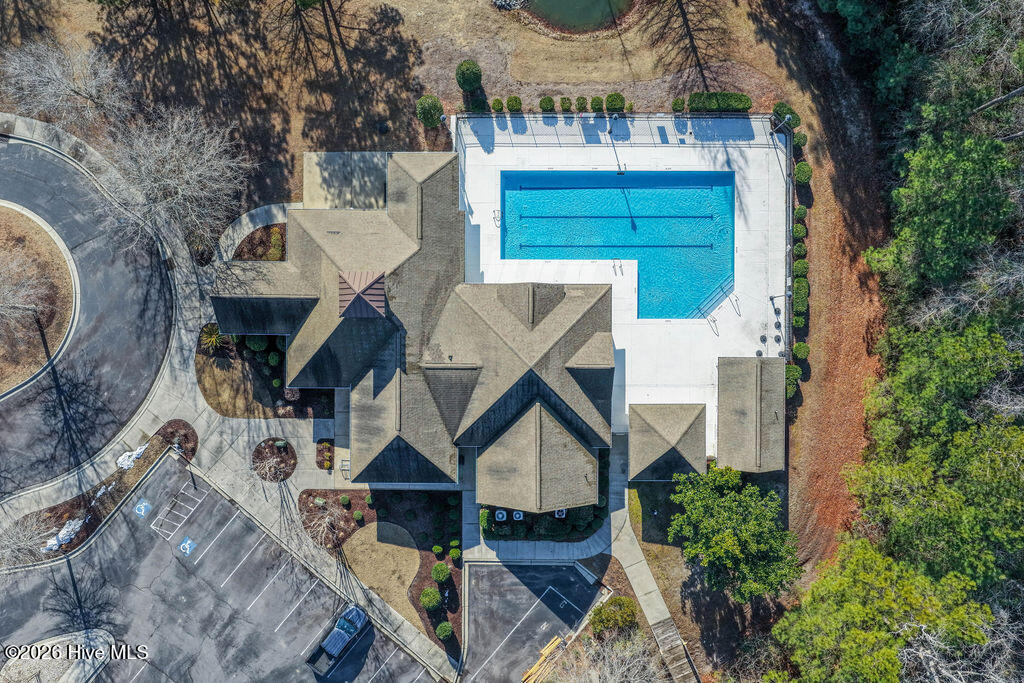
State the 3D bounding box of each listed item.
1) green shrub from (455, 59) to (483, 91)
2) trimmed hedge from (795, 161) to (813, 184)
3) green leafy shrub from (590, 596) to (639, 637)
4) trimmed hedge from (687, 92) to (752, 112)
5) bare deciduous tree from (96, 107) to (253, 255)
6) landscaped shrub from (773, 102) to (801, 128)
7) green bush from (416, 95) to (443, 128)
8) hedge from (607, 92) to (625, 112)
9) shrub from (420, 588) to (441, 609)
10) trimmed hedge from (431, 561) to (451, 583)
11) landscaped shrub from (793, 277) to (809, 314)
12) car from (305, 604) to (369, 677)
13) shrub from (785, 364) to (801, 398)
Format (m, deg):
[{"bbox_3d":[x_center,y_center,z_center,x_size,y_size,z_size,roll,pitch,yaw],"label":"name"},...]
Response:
[{"bbox_3d":[-3.283,-20.255,60.810,1.900,3.100,1.900,0,90,1],"label":"green shrub"},{"bbox_3d":[22.655,-13.073,61.798,1.280,1.670,1.620,0,90,1],"label":"trimmed hedge"},{"bbox_3d":[7.840,21.098,61.219,3.500,2.000,2.550,0,90,1],"label":"green leafy shrub"},{"bbox_3d":[15.992,-18.393,61.299,4.800,1.600,1.200,0,90,1],"label":"trimmed hedge"},{"bbox_3d":[-24.277,-11.501,57.980,11.000,9.000,10.500,0,90,1],"label":"bare deciduous tree"},{"bbox_3d":[21.400,-17.599,61.914,2.410,1.580,1.030,44,91,1],"label":"landscaped shrub"},{"bbox_3d":[-6.298,-17.623,61.028,2.020,2.800,2.020,0,90,1],"label":"green bush"},{"bbox_3d":[8.075,-18.670,62.143,1.430,1.720,1.430,0,89,1],"label":"hedge"},{"bbox_3d":[-6.339,20.042,61.947,1.540,2.070,1.560,0,89,1],"label":"shrub"},{"bbox_3d":[-5.506,17.981,61.947,1.410,2.070,1.410,0,89,1],"label":"trimmed hedge"},{"bbox_3d":[22.491,-3.531,61.816,1.100,1.480,2.710,0,89,1],"label":"landscaped shrub"},{"bbox_3d":[-13.562,23.311,62.180,1.940,1.860,5.750,39,90,1],"label":"car"},{"bbox_3d":[21.559,3.071,61.154,1.300,1.650,2.650,0,90,1],"label":"shrub"}]

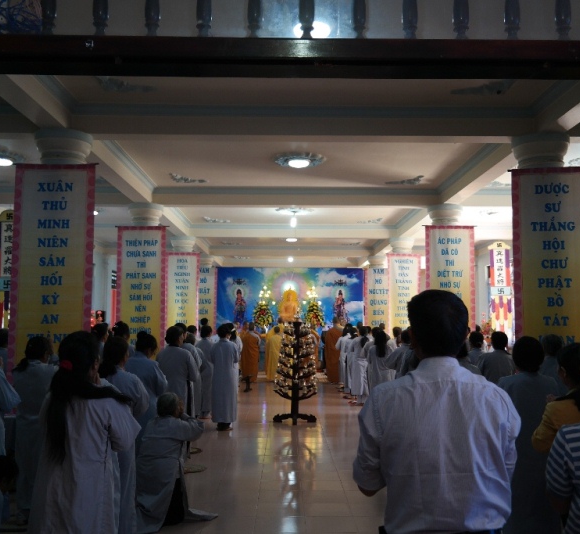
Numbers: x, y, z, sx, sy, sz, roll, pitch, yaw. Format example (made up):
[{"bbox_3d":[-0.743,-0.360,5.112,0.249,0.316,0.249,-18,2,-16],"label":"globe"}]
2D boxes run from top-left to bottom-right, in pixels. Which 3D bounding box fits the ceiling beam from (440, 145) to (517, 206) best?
[{"bbox_3d":[2.661,-1.347,8.510,0.300,0.330,3.600,0,-5,-1],"label":"ceiling beam"}]

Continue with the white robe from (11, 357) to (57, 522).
[{"bbox_3d":[-1.951,1.347,4.620,0.380,1.260,0.300,-1,-6,13],"label":"white robe"}]

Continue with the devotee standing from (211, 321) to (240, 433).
[{"bbox_3d":[-0.948,1.644,8.822,0.440,1.580,0.370,-1,-6,9],"label":"devotee standing"}]

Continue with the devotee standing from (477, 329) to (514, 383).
[{"bbox_3d":[2.318,1.478,6.719,0.450,1.500,0.360,1,-5,-4],"label":"devotee standing"}]

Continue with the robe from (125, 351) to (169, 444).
[{"bbox_3d":[-1.444,1.427,6.125,0.410,1.170,0.330,-1,-6,11],"label":"robe"}]

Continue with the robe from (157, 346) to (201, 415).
[{"bbox_3d":[-1.325,1.525,7.072,0.440,1.240,0.360,-1,-6,11],"label":"robe"}]

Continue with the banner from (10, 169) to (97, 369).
[{"bbox_3d":[-2.367,0.177,5.985,0.810,2.420,0.040,0,-5,-1],"label":"banner"}]

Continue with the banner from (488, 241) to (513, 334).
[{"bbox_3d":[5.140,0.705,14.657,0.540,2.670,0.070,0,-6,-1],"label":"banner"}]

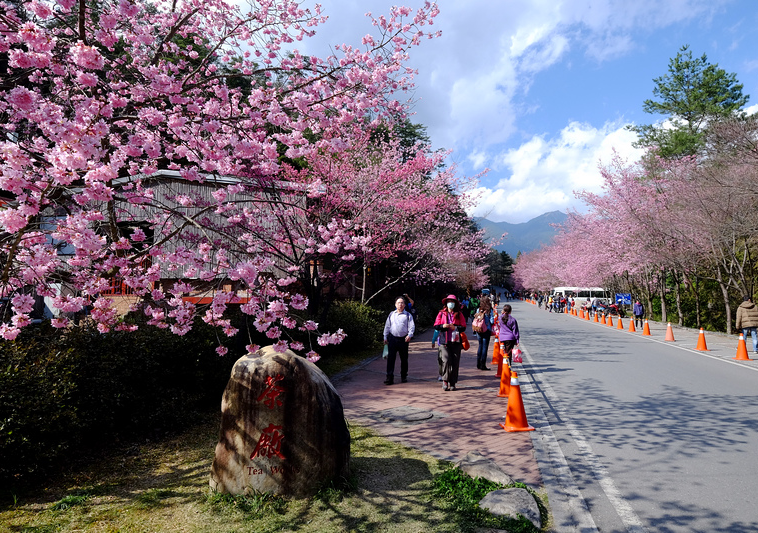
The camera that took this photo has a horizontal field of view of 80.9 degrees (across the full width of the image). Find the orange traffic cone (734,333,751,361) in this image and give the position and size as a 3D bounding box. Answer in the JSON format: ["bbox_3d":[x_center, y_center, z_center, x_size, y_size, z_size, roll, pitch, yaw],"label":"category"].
[{"bbox_3d":[9.656,2.132,11.820,0.350,0.693,0.350,-1,-4,14],"label":"orange traffic cone"}]

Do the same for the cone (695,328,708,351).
[{"bbox_3d":[10.134,2.279,13.942,0.350,0.694,0.350,-1,-4,14],"label":"cone"}]

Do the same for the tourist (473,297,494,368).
[{"bbox_3d":[2.412,1.536,10.265,0.480,1.664,0.450,-2,-5,30],"label":"tourist"}]

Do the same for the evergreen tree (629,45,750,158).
[{"bbox_3d":[22.507,-6.289,32.517,7.600,20.375,7.600,-1,-4,14],"label":"evergreen tree"}]

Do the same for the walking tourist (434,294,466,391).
[{"bbox_3d":[1.294,1.366,8.047,0.570,1.695,0.420,-1,-4,9],"label":"walking tourist"}]

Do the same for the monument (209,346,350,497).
[{"bbox_3d":[-0.893,1.312,4.032,1.170,1.164,0.780,1,-4,-12],"label":"monument"}]

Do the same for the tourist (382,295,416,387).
[{"bbox_3d":[0.396,1.425,8.633,0.580,1.658,0.400,-1,-4,8],"label":"tourist"}]

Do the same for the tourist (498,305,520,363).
[{"bbox_3d":[3.094,1.658,10.625,0.470,1.470,0.360,-1,-4,13],"label":"tourist"}]

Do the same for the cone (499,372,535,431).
[{"bbox_3d":[1.768,1.705,5.699,0.350,0.691,0.350,1,-4,-12],"label":"cone"}]

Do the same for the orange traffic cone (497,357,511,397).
[{"bbox_3d":[2.156,1.834,7.538,0.350,0.691,0.350,-1,-4,14],"label":"orange traffic cone"}]

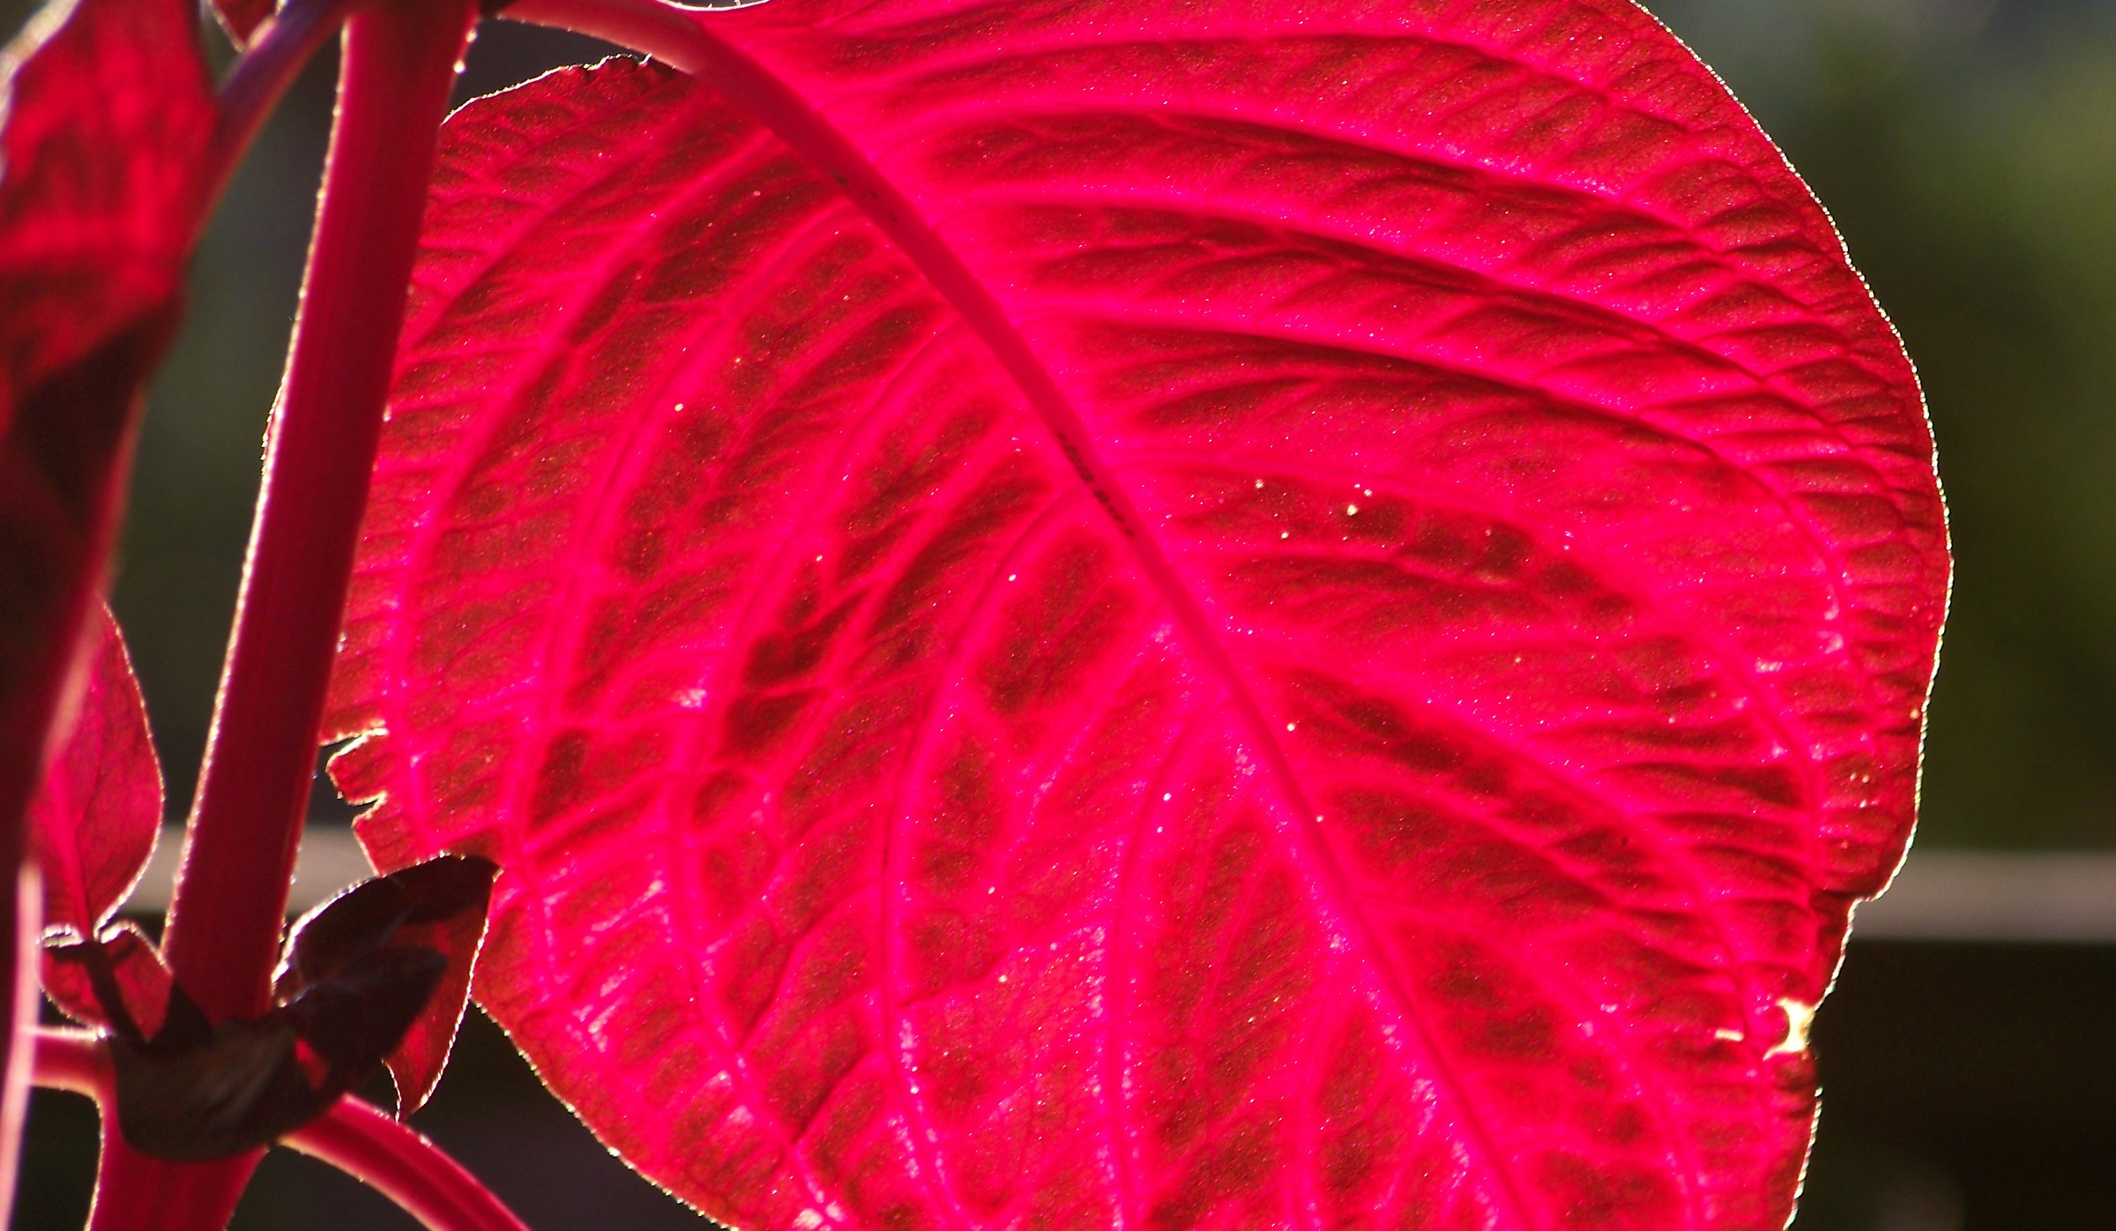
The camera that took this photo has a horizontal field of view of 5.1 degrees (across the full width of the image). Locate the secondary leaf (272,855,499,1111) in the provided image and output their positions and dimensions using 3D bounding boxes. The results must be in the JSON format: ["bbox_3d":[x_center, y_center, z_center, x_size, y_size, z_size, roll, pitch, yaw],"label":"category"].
[{"bbox_3d":[-0.028,0.015,1.000,0.009,0.011,0.006,0,6,0],"label":"secondary leaf"}]

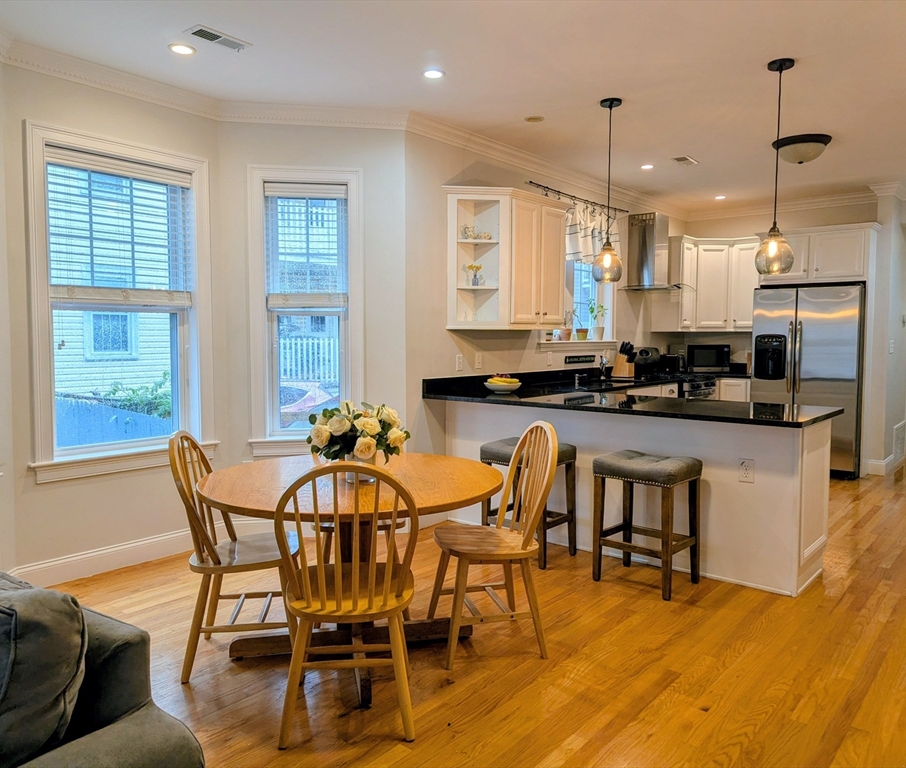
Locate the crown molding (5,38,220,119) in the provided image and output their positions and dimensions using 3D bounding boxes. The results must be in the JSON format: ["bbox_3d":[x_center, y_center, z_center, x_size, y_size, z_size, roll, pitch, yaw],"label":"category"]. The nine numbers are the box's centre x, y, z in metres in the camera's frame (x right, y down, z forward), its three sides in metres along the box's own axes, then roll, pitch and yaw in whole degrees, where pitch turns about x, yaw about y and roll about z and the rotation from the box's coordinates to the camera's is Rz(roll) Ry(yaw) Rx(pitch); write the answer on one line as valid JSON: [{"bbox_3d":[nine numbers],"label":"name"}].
[{"bbox_3d":[-1.766,-1.629,3.843,0.075,0.105,1.170,3,5,40],"label":"crown molding"}]

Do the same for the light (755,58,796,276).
[{"bbox_3d":[1.707,-1.123,3.716,0.190,1.098,0.190,3,5,40],"label":"light"}]

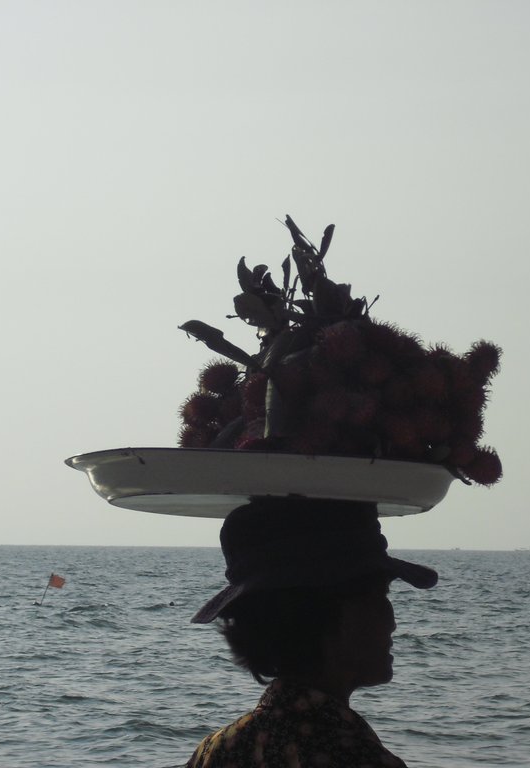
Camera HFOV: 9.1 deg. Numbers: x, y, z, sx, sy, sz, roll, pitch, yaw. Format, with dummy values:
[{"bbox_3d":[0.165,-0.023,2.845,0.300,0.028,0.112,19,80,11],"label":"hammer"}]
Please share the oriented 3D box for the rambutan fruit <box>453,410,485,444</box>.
[{"bbox_3d":[0.253,0.055,4.200,0.042,0.043,0.043,1,-3,0],"label":"rambutan fruit"}]

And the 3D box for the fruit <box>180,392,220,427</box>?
[{"bbox_3d":[-0.081,0.031,4.110,0.049,0.045,0.047,1,-3,0],"label":"fruit"}]

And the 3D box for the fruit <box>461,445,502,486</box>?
[{"bbox_3d":[0.263,0.100,4.060,0.049,0.049,0.049,1,-3,0],"label":"fruit"}]

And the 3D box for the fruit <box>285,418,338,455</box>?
[{"bbox_3d":[0.054,0.064,3.970,0.055,0.046,0.051,1,-3,0],"label":"fruit"}]

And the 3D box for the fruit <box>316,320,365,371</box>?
[{"bbox_3d":[0.095,-0.048,4.140,0.059,0.062,0.055,1,-3,0],"label":"fruit"}]

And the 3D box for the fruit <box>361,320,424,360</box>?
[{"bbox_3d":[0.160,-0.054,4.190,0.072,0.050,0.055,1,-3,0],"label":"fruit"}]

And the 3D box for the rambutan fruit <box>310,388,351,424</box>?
[{"bbox_3d":[0.080,0.028,4.090,0.051,0.044,0.048,1,-3,0],"label":"rambutan fruit"}]

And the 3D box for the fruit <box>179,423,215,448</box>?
[{"bbox_3d":[-0.085,0.069,4.220,0.045,0.042,0.044,1,-3,0],"label":"fruit"}]

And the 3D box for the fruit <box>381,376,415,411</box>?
[{"bbox_3d":[0.165,0.012,4.120,0.042,0.042,0.043,1,-3,0],"label":"fruit"}]

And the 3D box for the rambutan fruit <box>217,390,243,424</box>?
[{"bbox_3d":[-0.044,0.029,4.130,0.044,0.044,0.044,1,-3,0],"label":"rambutan fruit"}]

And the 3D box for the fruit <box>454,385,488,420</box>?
[{"bbox_3d":[0.251,0.023,4.100,0.045,0.047,0.046,1,-3,0],"label":"fruit"}]

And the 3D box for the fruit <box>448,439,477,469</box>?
[{"bbox_3d":[0.239,0.084,4.050,0.042,0.041,0.042,1,-3,0],"label":"fruit"}]

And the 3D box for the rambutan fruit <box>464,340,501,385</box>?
[{"bbox_3d":[0.268,-0.026,4.120,0.047,0.054,0.051,1,-3,0],"label":"rambutan fruit"}]

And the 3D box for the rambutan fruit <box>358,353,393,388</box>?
[{"bbox_3d":[0.137,-0.017,4.130,0.044,0.044,0.044,1,-3,0],"label":"rambutan fruit"}]

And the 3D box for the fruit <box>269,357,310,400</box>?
[{"bbox_3d":[0.029,-0.005,4.030,0.048,0.051,0.049,1,-3,0],"label":"fruit"}]

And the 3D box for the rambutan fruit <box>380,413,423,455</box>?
[{"bbox_3d":[0.166,0.062,4.090,0.051,0.054,0.053,1,-3,0],"label":"rambutan fruit"}]

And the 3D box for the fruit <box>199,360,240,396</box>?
[{"bbox_3d":[-0.057,-0.007,4.220,0.051,0.045,0.048,1,-3,0],"label":"fruit"}]

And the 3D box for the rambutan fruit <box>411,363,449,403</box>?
[{"bbox_3d":[0.198,-0.002,4.000,0.047,0.049,0.048,1,-3,0],"label":"rambutan fruit"}]

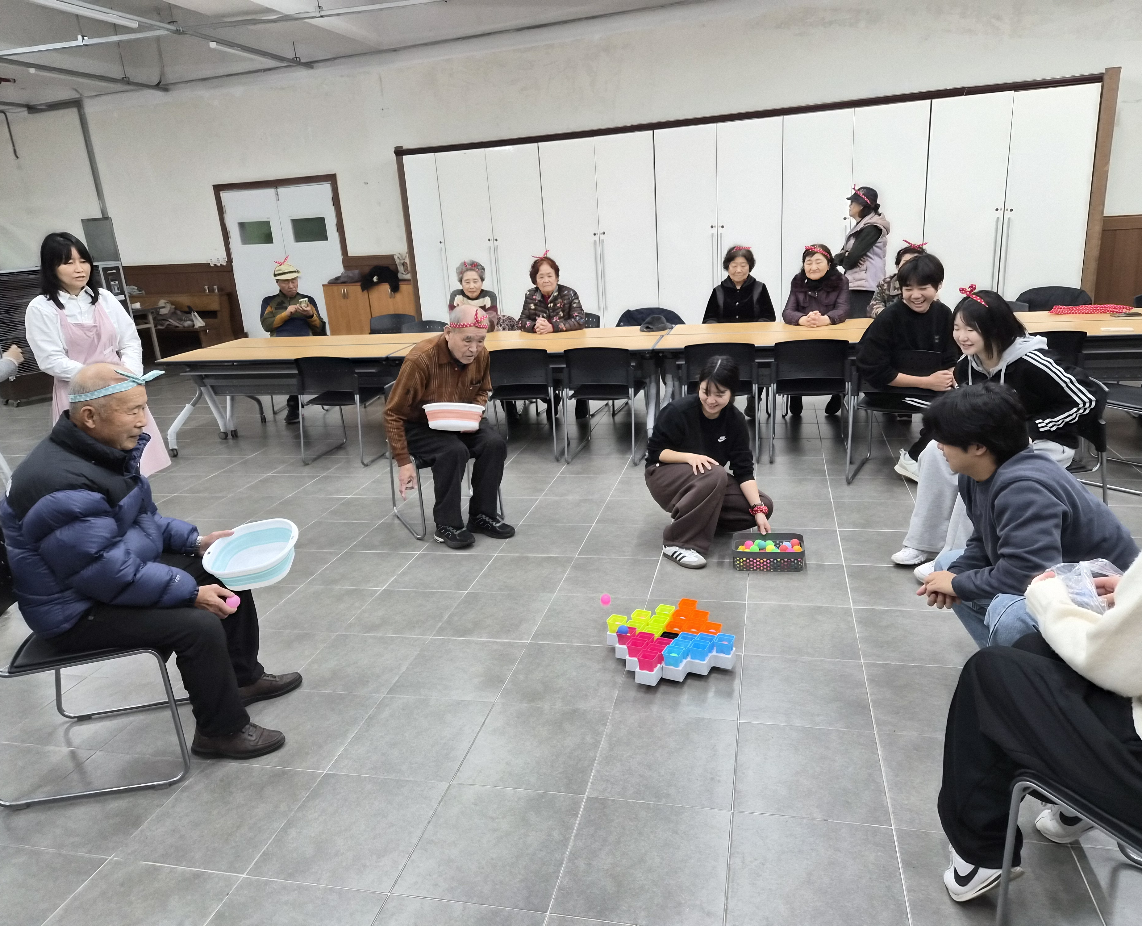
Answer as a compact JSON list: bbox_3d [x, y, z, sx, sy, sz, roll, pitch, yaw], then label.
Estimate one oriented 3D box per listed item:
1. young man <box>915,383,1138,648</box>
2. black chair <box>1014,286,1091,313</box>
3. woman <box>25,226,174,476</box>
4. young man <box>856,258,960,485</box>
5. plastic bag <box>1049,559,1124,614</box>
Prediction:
[{"bbox_3d":[1.327,0.281,2.345,0.720,0.990,0.540,2,18,20],"label":"young man"},{"bbox_3d":[3.282,-0.748,5.498,0.530,0.800,0.550,0,17,14],"label":"black chair"},{"bbox_3d":[-2.045,-0.208,3.717,0.420,1.628,0.520,12,24,43],"label":"woman"},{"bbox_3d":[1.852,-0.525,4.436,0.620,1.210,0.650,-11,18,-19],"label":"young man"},{"bbox_3d":[1.002,0.244,1.591,0.120,0.130,0.150,0,17,14],"label":"plastic bag"}]

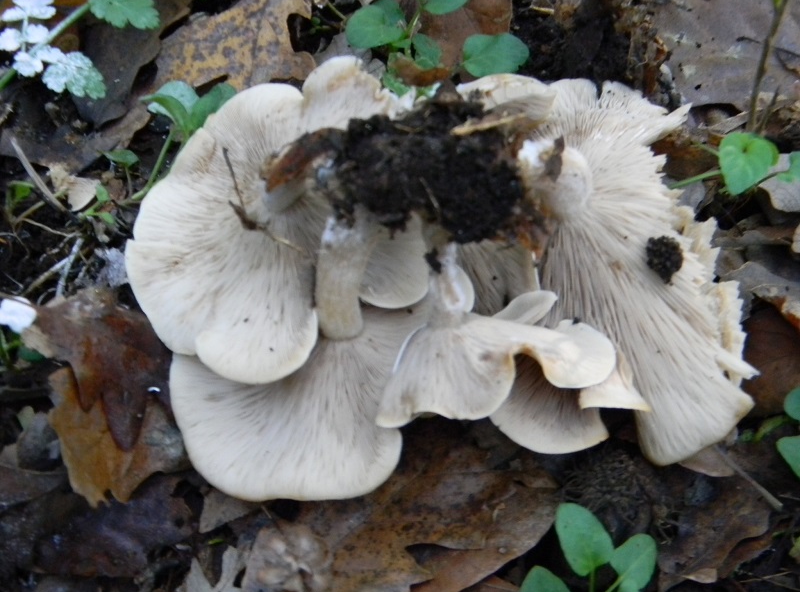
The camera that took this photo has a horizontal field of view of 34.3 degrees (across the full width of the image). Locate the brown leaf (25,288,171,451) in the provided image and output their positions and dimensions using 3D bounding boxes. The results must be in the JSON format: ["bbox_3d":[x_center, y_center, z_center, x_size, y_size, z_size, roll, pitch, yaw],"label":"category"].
[{"bbox_3d":[-0.120,0.029,0.521,0.064,0.016,0.071,-6,60,-3],"label":"brown leaf"}]

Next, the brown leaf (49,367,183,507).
[{"bbox_3d":[-0.110,0.052,0.509,0.057,0.015,0.068,-6,60,-3],"label":"brown leaf"}]

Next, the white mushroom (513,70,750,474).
[{"bbox_3d":[0.094,-0.010,0.523,0.087,0.052,0.148,-9,62,-1],"label":"white mushroom"}]

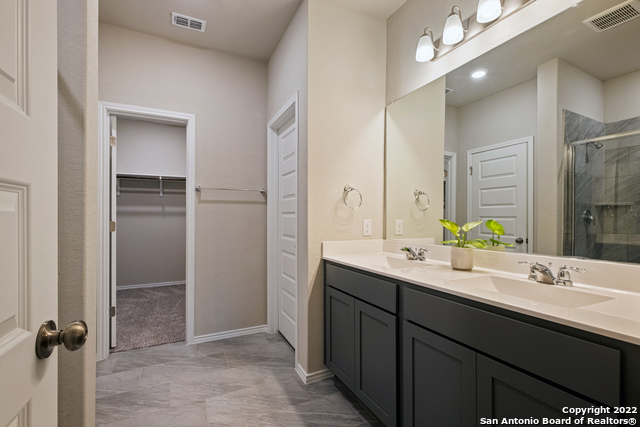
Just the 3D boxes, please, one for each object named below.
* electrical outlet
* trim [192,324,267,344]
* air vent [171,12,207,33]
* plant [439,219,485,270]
[{"bbox_3d":[0.368,0.111,2.050,0.073,0.119,0.010,0,-1,-25],"label":"electrical outlet"},{"bbox_3d":[-0.841,1.157,2.566,0.680,0.073,0.015,0,-1,-24],"label":"trim"},{"bbox_3d":[-1.066,-1.560,2.178,0.247,0.016,0.148,0,-1,-25],"label":"air vent"},{"bbox_3d":[0.796,0.170,1.490,0.200,0.277,0.190,0,-1,-26],"label":"plant"}]

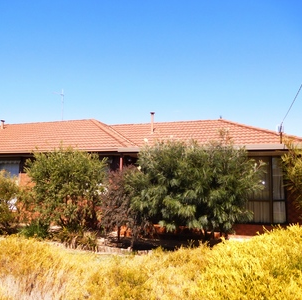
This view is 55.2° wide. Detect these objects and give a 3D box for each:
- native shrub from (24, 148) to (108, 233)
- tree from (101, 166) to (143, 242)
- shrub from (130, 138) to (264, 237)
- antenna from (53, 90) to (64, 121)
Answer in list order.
[{"bbox_3d":[-2.723,1.258,9.200,2.650,2.750,2.300,0,-4,0],"label":"native shrub"},{"bbox_3d":[-0.839,1.603,8.500,1.250,2.250,1.200,0,-4,0],"label":"tree"},{"bbox_3d":[1.370,1.159,8.700,4.000,3.000,2.900,0,-4,0],"label":"shrub"},{"bbox_3d":[-4.675,-2.299,14.600,0.600,1.650,0.450,3,-5,-41],"label":"antenna"}]

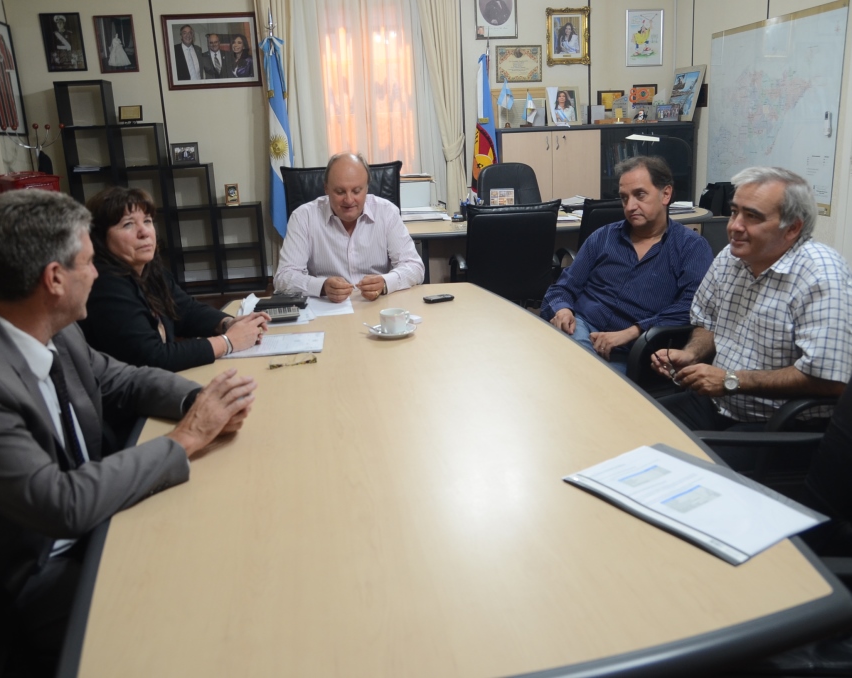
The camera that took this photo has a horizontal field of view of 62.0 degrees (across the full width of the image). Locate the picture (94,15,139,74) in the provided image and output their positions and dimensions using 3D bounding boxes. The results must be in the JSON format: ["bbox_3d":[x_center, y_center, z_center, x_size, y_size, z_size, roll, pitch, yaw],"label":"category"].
[{"bbox_3d":[-2.768,-2.632,6.341,0.329,0.478,0.030,-5,15,-7],"label":"picture"}]

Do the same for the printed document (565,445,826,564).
[{"bbox_3d":[0.393,0.234,1.056,0.215,0.010,0.305,-12,18,-29],"label":"printed document"}]

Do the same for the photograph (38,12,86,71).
[{"bbox_3d":[-3.210,-2.623,6.276,0.336,0.485,0.030,-5,15,-7],"label":"photograph"}]

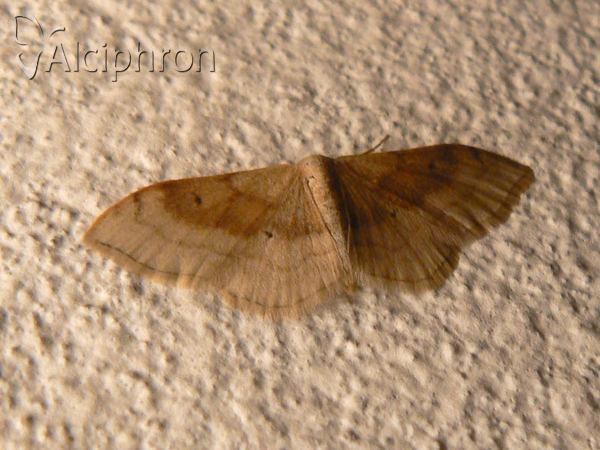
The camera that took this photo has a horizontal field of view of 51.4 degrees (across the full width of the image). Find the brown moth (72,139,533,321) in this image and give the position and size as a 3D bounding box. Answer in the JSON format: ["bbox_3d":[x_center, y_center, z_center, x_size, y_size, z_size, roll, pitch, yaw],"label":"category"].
[{"bbox_3d":[0.002,-0.001,0.037,0.029,0.011,0.003,-8,-26,-13],"label":"brown moth"}]

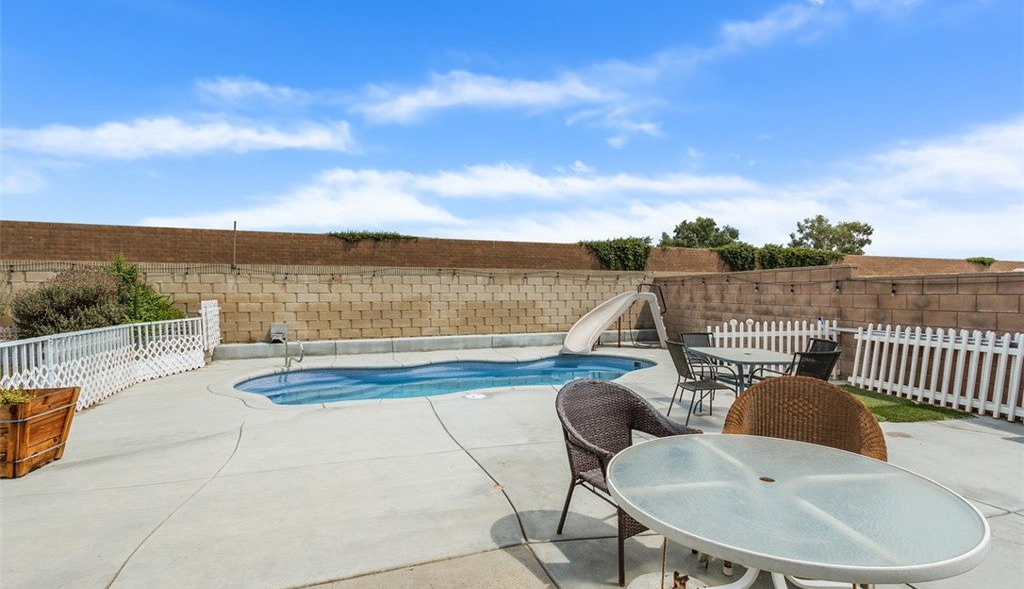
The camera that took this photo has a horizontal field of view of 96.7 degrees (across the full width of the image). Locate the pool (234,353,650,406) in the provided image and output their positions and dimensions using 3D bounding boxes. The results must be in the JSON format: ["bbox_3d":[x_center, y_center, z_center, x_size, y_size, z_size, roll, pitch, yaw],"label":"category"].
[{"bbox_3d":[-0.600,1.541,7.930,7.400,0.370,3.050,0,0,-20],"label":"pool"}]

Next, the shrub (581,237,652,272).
[{"bbox_3d":[7.800,-2.786,33.498,5.800,2.700,1.400,0,0,-18],"label":"shrub"}]

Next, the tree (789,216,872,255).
[{"bbox_3d":[38.500,-4.109,54.990,9.000,10.800,8.800,0,0,35],"label":"tree"}]

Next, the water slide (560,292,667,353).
[{"bbox_3d":[2.480,0.645,11.099,2.700,1.450,1.000,0,0,-23],"label":"water slide"}]

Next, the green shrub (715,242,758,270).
[{"bbox_3d":[18.400,-2.933,37.298,4.400,2.600,1.300,0,0,-18],"label":"green shrub"}]

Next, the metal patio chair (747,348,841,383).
[{"bbox_3d":[2.680,0.947,4.399,0.540,0.870,0.640,0,0,-19],"label":"metal patio chair"}]

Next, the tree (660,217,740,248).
[{"bbox_3d":[21.500,-3.754,51.991,8.600,10.100,8.400,0,0,22],"label":"tree"}]

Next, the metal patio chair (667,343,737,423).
[{"bbox_3d":[2.060,0.946,4.959,0.630,0.870,0.520,0,0,-8],"label":"metal patio chair"}]

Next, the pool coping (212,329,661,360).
[{"bbox_3d":[-1.094,1.224,11.583,11.100,0.290,0.420,0,0,-20],"label":"pool coping"}]

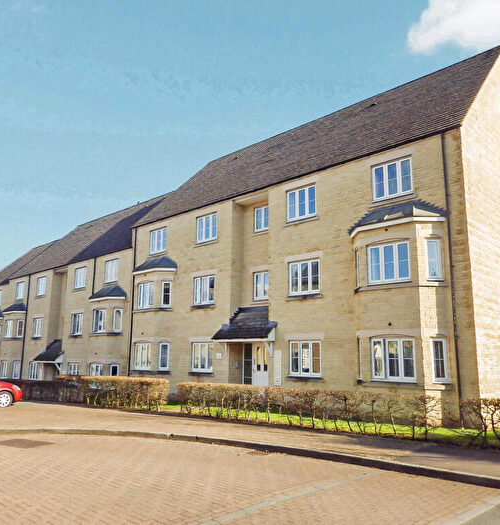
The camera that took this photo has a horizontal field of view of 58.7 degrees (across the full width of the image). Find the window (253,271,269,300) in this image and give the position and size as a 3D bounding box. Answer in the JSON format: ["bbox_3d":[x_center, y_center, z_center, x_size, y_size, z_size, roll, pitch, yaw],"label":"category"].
[{"bbox_3d":[0.506,0.865,16.850,0.980,1.060,0.120,-10,-15,42],"label":"window"}]

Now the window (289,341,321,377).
[{"bbox_3d":[1.792,3.100,14.240,1.224,1.120,0.120,-10,-15,42],"label":"window"}]

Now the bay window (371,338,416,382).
[{"bbox_3d":[3.800,2.576,11.751,1.230,1.140,0.120,-10,-15,42],"label":"bay window"}]

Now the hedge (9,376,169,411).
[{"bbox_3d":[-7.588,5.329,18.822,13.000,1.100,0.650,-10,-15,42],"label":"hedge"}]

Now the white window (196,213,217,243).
[{"bbox_3d":[-1.789,-1.400,18.572,1.197,1.142,0.120,-10,-15,41],"label":"white window"}]

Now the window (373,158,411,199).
[{"bbox_3d":[4.262,-2.467,13.327,1.239,1.086,0.120,-10,-15,41],"label":"window"}]

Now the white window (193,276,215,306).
[{"bbox_3d":[-1.839,1.116,18.080,1.208,1.092,0.120,-10,-15,41],"label":"white window"}]

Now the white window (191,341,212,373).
[{"bbox_3d":[-1.860,3.753,17.536,1.183,1.122,0.120,-10,-15,41],"label":"white window"}]

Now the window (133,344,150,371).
[{"bbox_3d":[-4.635,4.095,19.256,1.138,1.139,0.120,-10,-15,41],"label":"window"}]

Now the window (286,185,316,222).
[{"bbox_3d":[1.838,-2.015,15.217,1.224,1.090,0.120,-10,-15,42],"label":"window"}]

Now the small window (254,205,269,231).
[{"bbox_3d":[0.502,-1.721,17.567,0.760,1.003,0.120,-10,-15,41],"label":"small window"}]

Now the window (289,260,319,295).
[{"bbox_3d":[1.820,0.536,14.894,1.207,1.128,0.120,-10,-15,41],"label":"window"}]

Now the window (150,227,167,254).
[{"bbox_3d":[-4.237,-0.970,20.715,1.230,1.110,0.120,-10,-15,42],"label":"window"}]

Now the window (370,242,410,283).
[{"bbox_3d":[3.878,0.034,12.424,1.225,1.119,0.120,-10,-15,41],"label":"window"}]

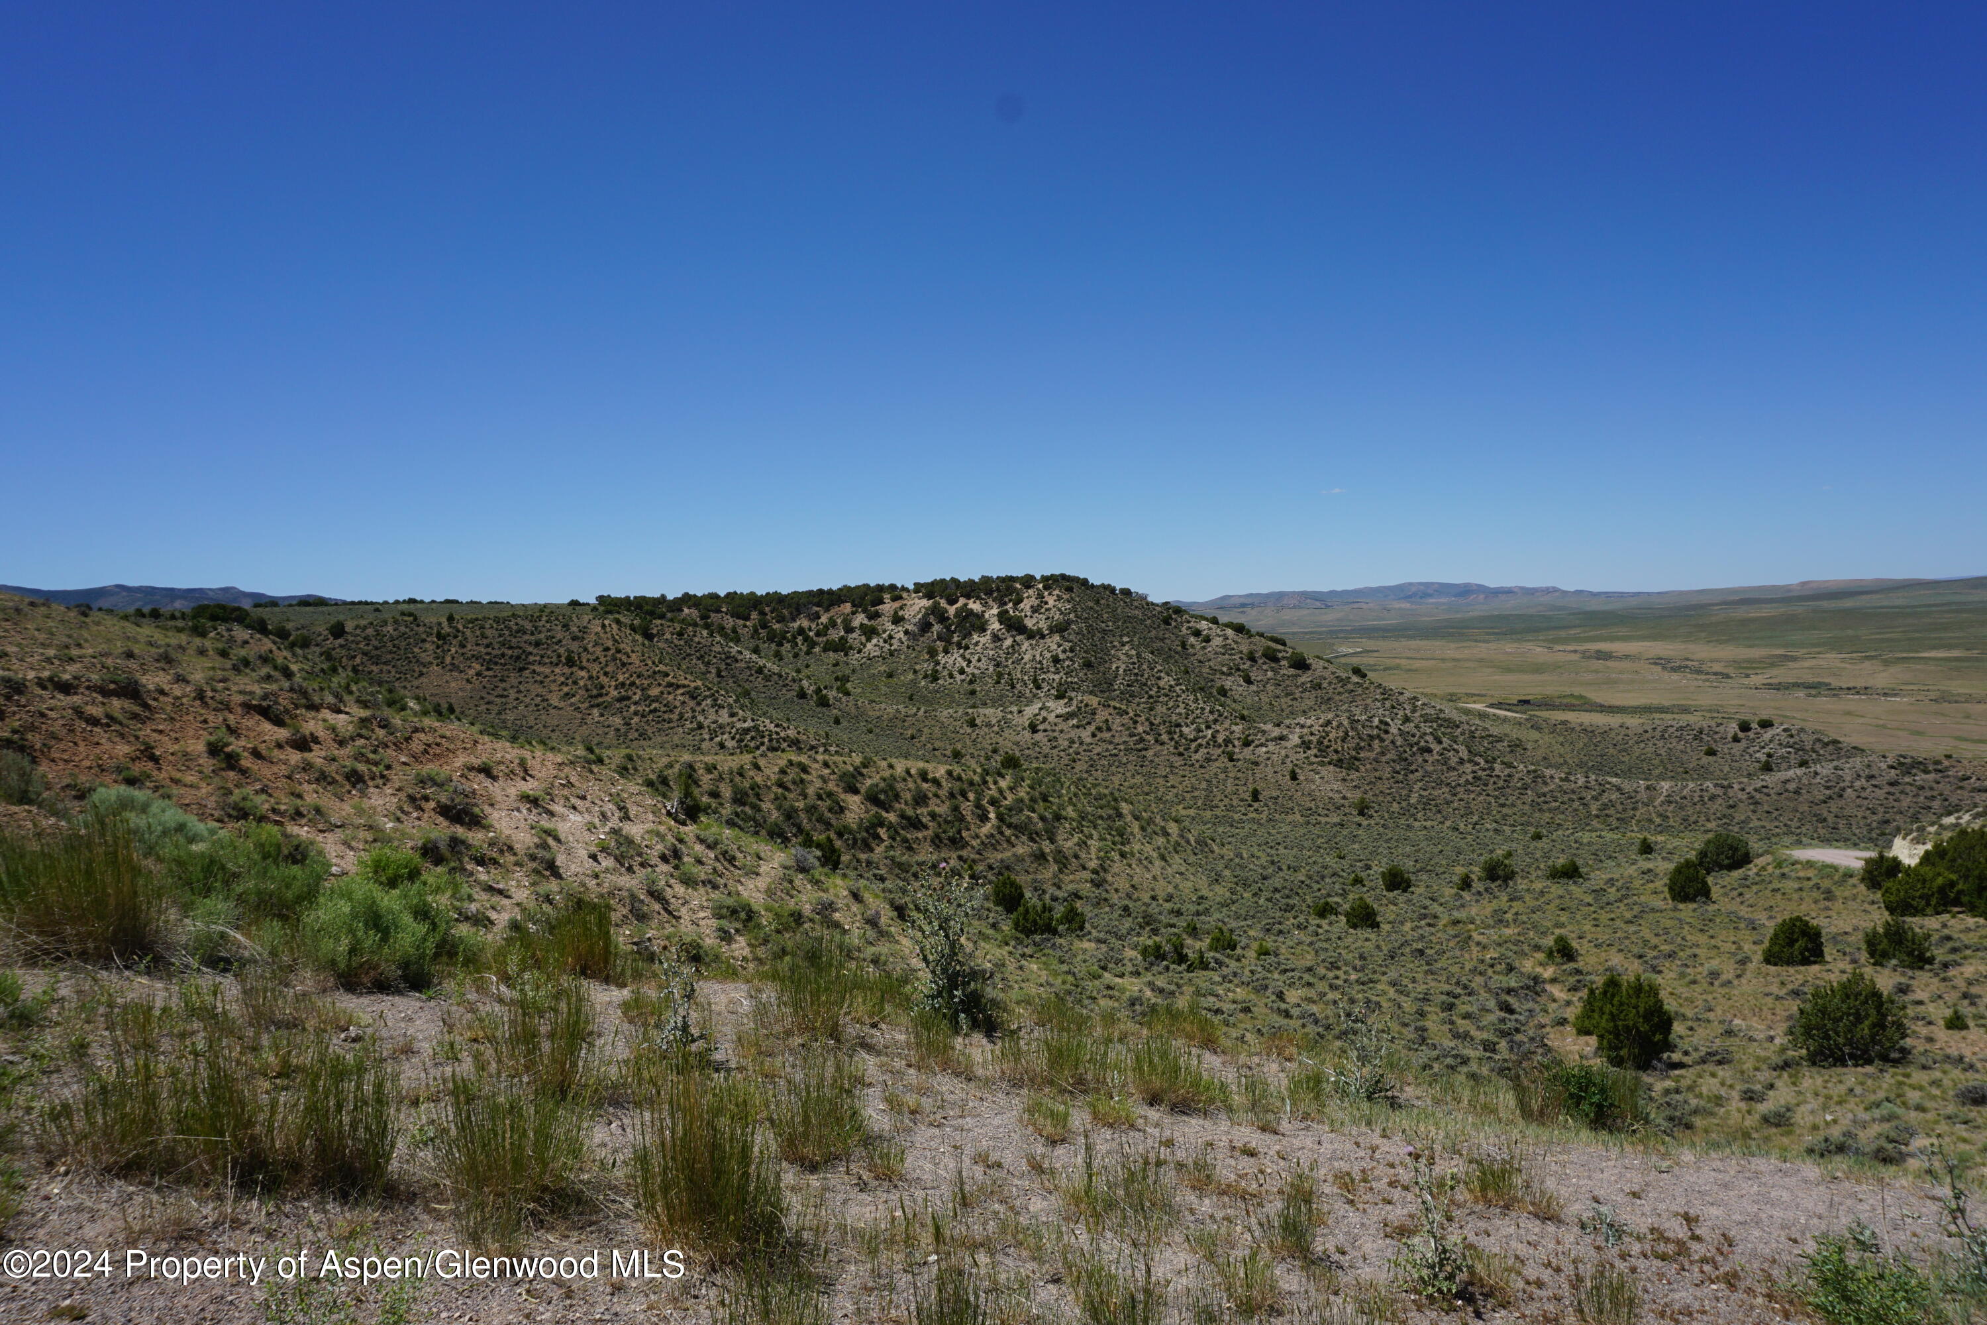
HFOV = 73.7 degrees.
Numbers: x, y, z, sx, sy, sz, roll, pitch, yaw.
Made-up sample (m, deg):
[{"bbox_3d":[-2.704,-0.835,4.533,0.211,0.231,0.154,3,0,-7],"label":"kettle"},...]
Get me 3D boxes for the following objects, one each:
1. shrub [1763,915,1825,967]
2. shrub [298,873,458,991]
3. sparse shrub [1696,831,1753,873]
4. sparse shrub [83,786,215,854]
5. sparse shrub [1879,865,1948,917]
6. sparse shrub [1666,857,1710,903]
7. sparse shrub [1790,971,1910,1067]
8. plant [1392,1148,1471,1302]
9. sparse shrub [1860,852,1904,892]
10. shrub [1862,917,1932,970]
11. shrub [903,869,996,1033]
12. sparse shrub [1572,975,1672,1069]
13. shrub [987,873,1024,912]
[{"bbox_3d":[27.488,9.549,45.500,1.862,1.759,1.806,0,3,0],"label":"shrub"},{"bbox_3d":[-3.068,1.342,6.600,0.789,0.534,0.710,-1,3,-25],"label":"shrub"},{"bbox_3d":[33.635,8.761,61.000,2.299,1.873,2.230,0,3,0],"label":"sparse shrub"},{"bbox_3d":[-6.059,1.147,9.500,0.947,0.488,0.805,-2,3,-33],"label":"sparse shrub"},{"bbox_3d":[36.801,9.135,53.000,2.290,2.049,2.221,0,3,0],"label":"sparse shrub"},{"bbox_3d":[36.764,11.530,70.000,2.380,2.214,2.261,1,3,28],"label":"sparse shrub"},{"bbox_3d":[22.621,9.397,35.000,2.741,2.468,2.659,0,3,0],"label":"sparse shrub"},{"bbox_3d":[1.124,1.445,3.400,0.203,0.365,0.183,1,3,19],"label":"plant"},{"bbox_3d":[51.008,12.073,76.000,2.495,2.237,2.370,2,3,34],"label":"sparse shrub"},{"bbox_3d":[30.693,9.550,45.000,2.000,1.740,1.940,0,3,0],"label":"shrub"},{"bbox_3d":[-0.200,1.305,6.000,0.422,0.704,0.380,0,3,-2],"label":"shrub"},{"bbox_3d":[14.244,8.142,30.000,2.286,1.918,2.057,1,3,26],"label":"sparse shrub"},{"bbox_3d":[0.488,9.054,52.000,1.430,1.478,1.387,0,3,0],"label":"shrub"}]

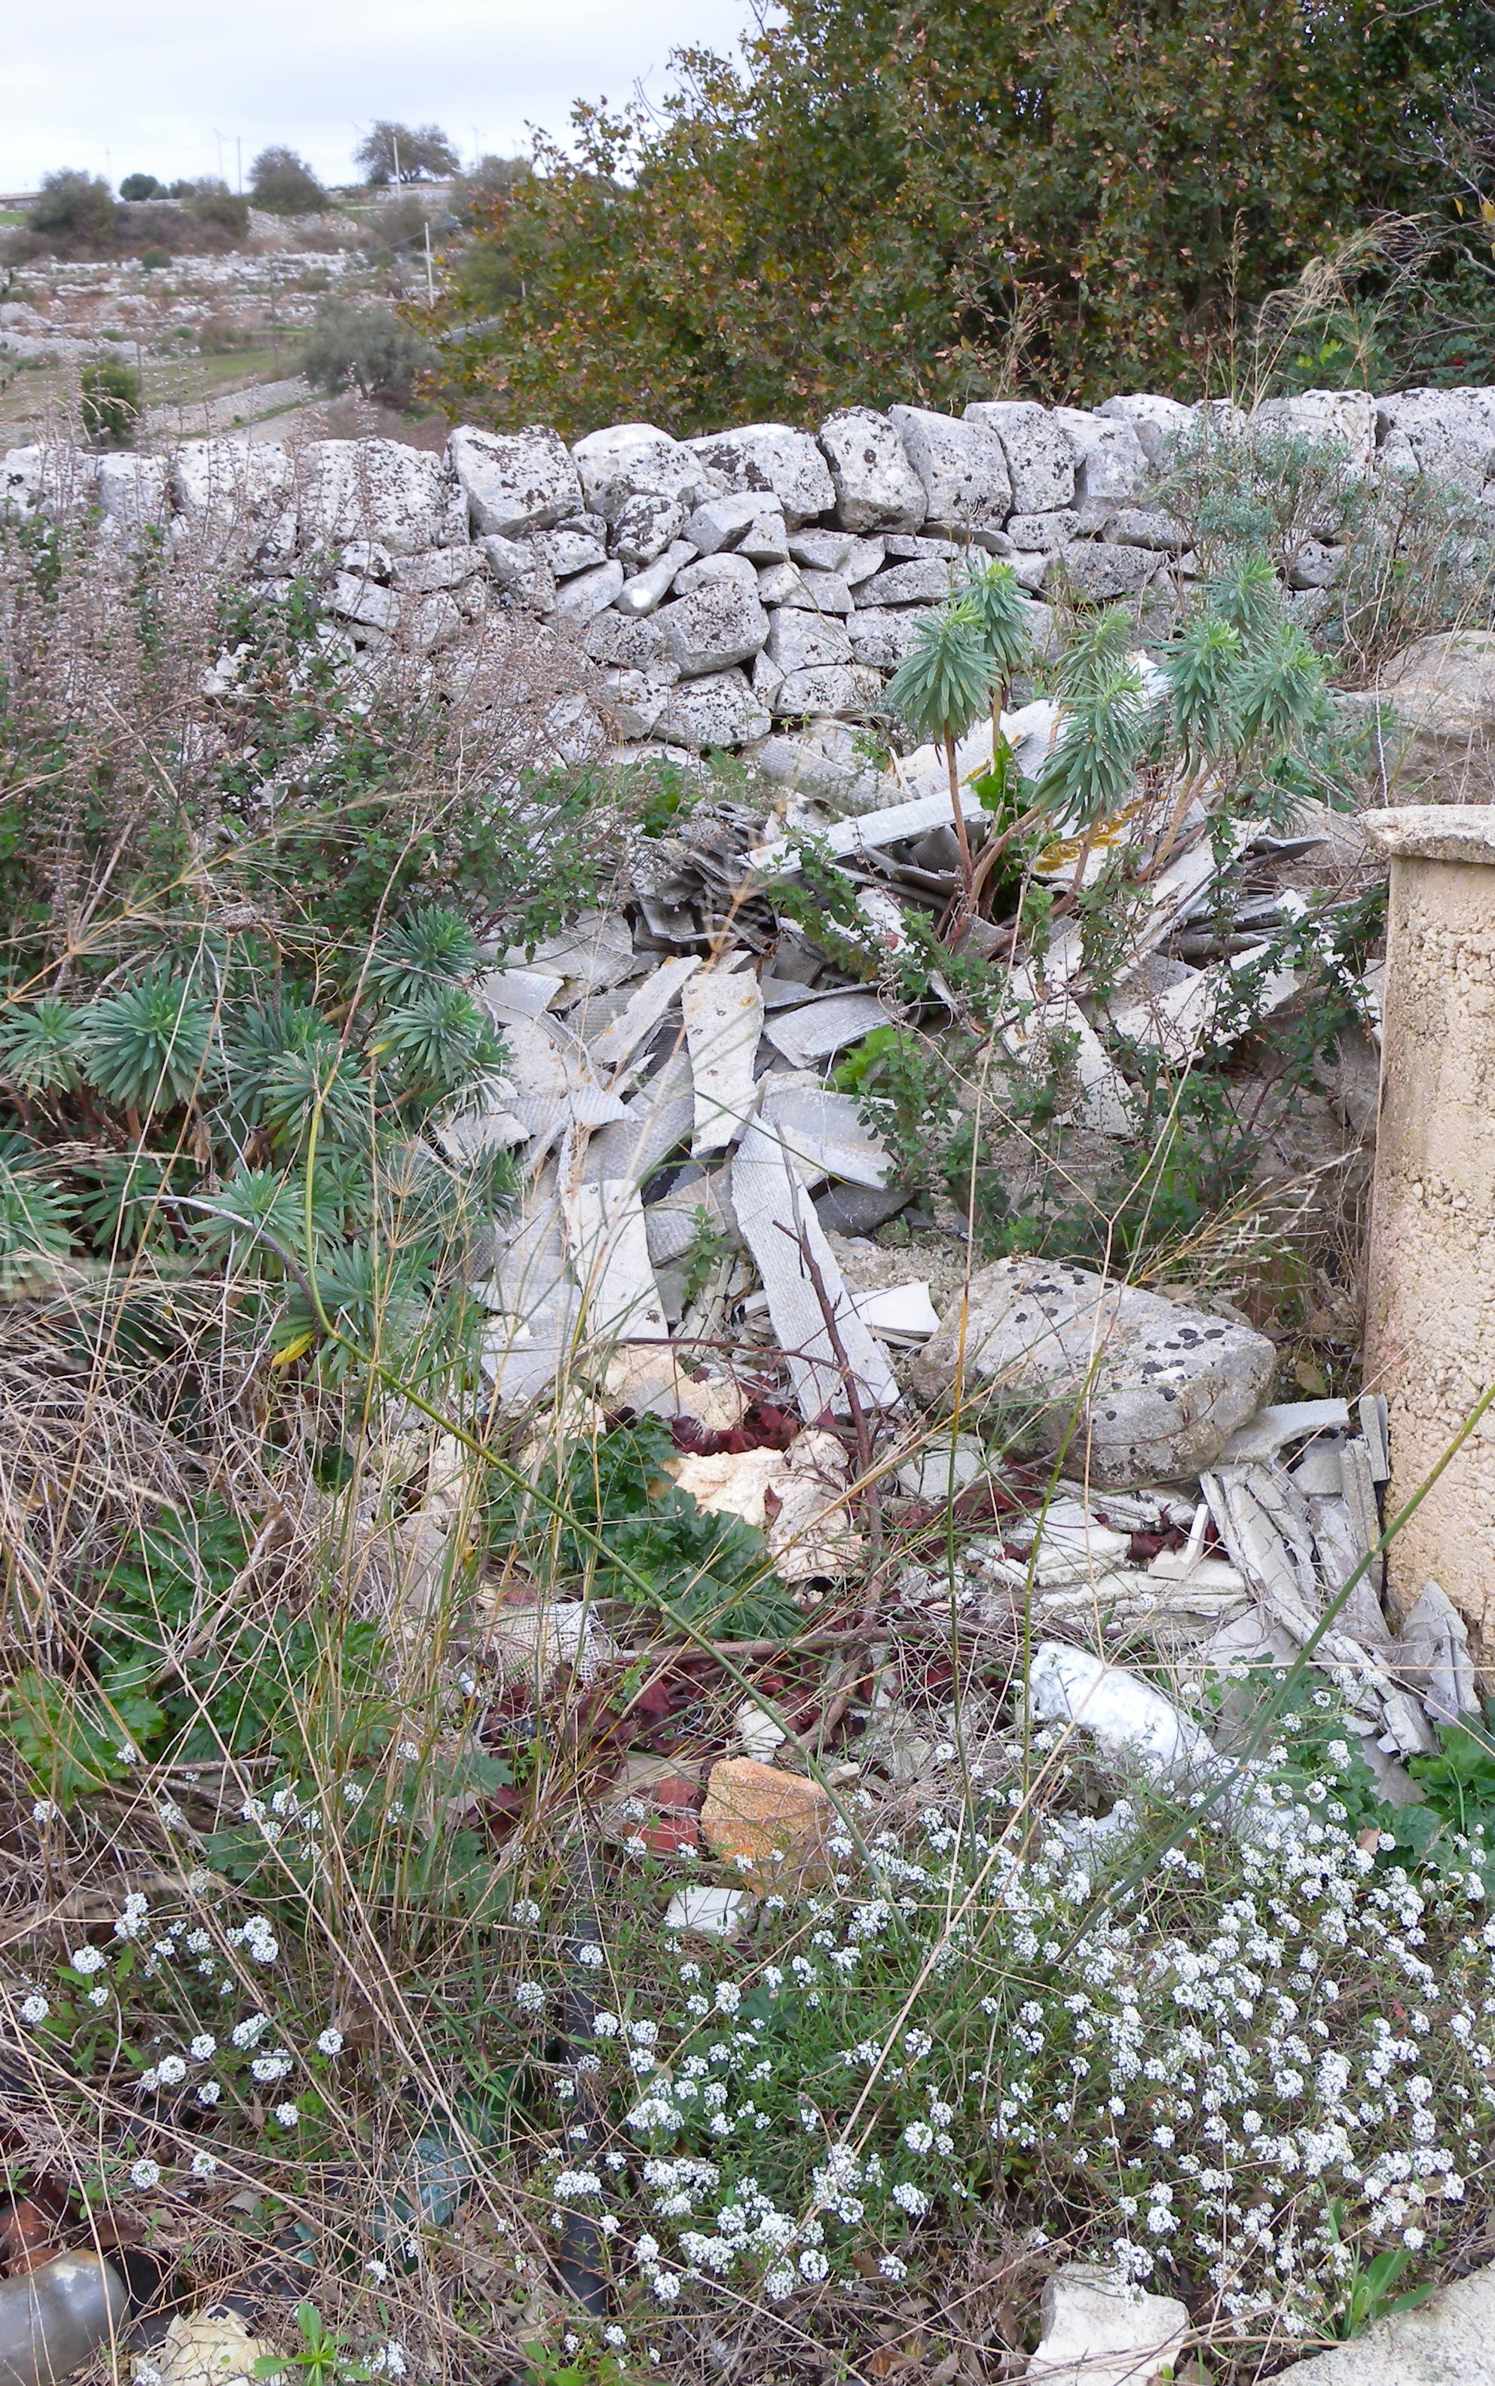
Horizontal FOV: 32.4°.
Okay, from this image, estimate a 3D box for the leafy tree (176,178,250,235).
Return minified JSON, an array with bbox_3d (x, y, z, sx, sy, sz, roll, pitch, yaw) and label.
[{"bbox_3d":[-29.003,-53.680,140.000,4.056,3.110,3.854,0,12,0],"label":"leafy tree"}]

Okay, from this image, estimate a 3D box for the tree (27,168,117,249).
[{"bbox_3d":[-34.151,-49.783,130.000,4.646,4.269,4.413,0,12,0],"label":"tree"}]

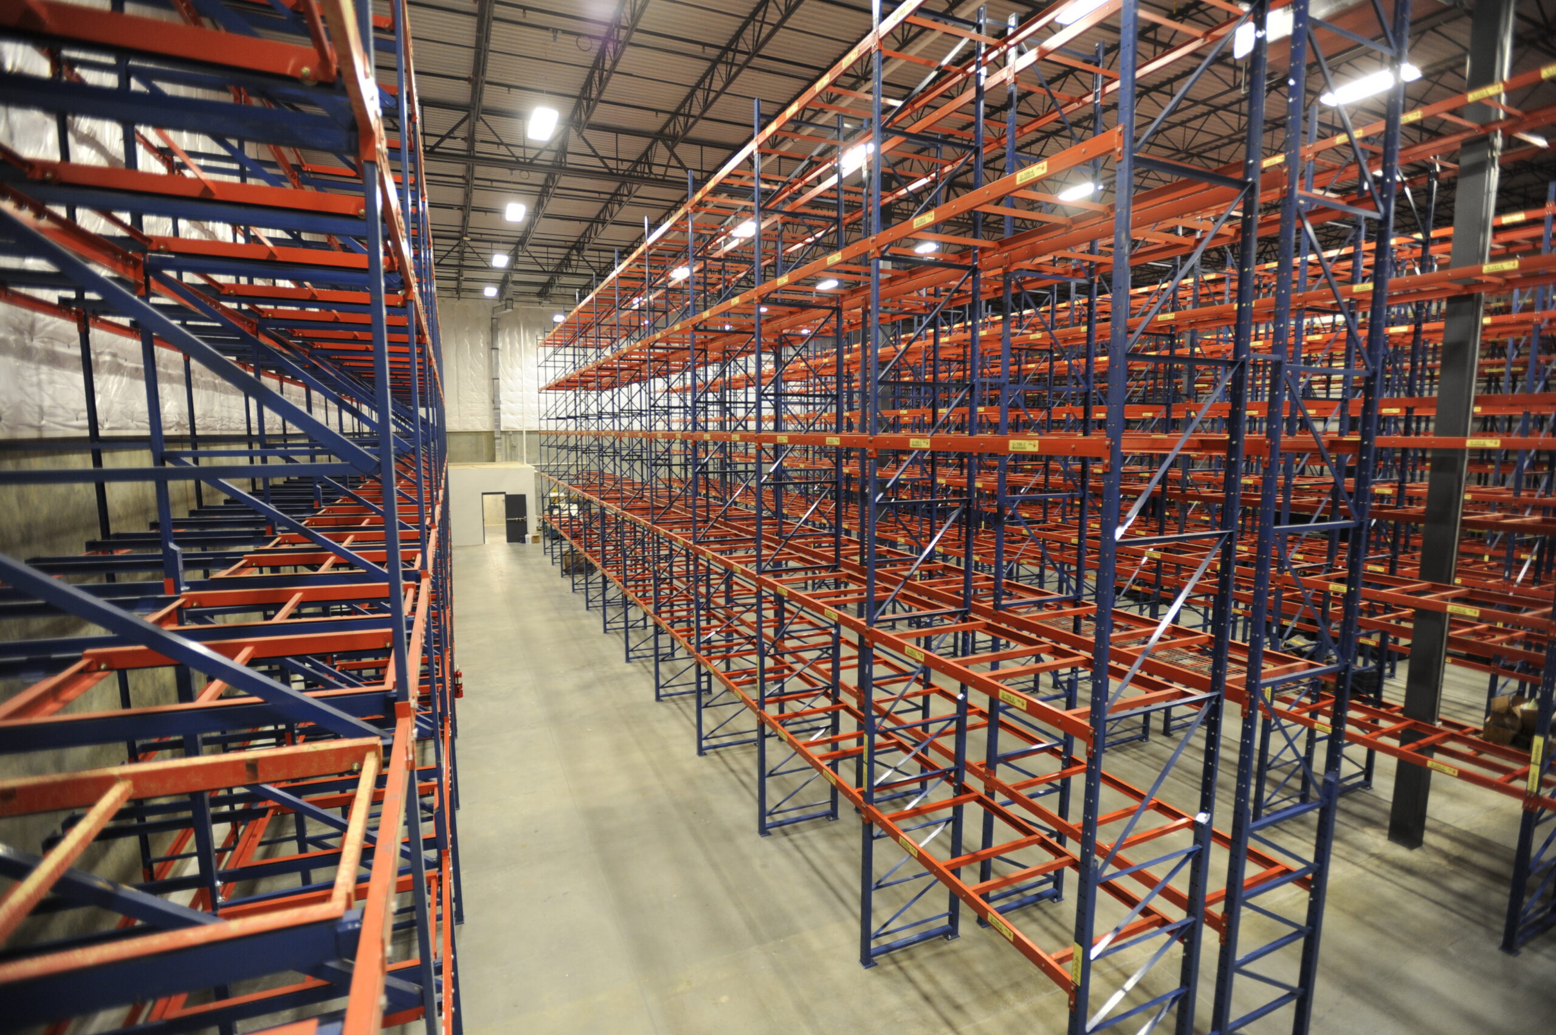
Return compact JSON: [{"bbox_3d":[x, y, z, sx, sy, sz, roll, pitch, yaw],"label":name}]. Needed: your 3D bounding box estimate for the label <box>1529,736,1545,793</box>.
[{"bbox_3d":[6.960,2.270,6.740,0.005,0.530,0.064,-3,7,-24],"label":"label"}]

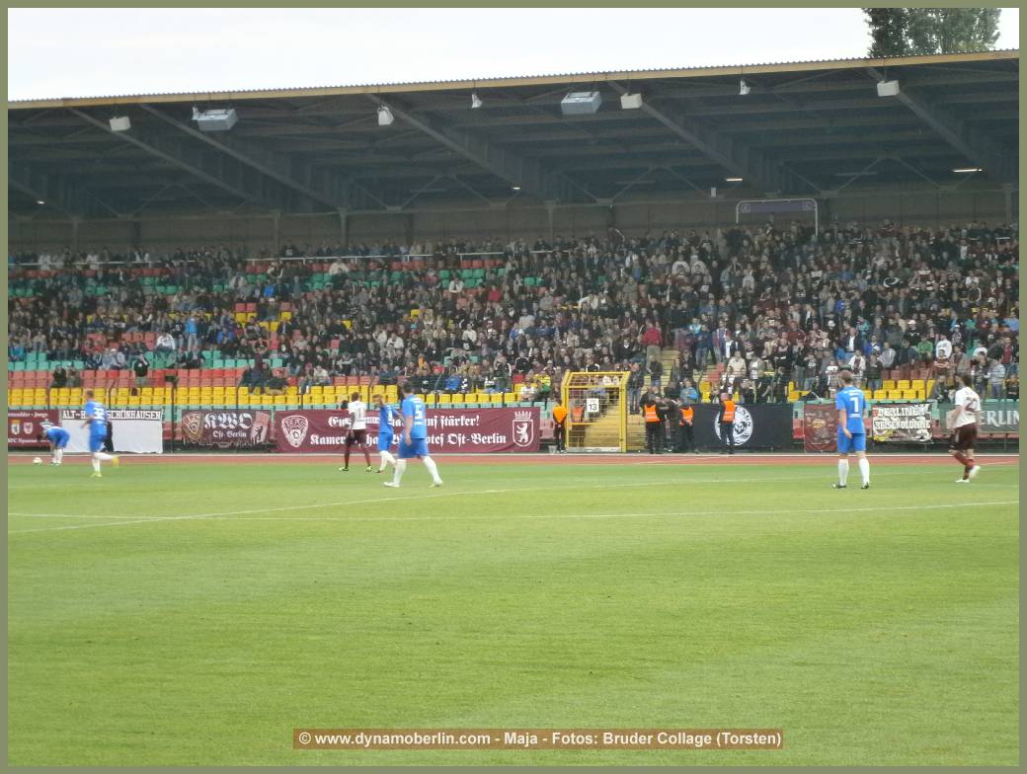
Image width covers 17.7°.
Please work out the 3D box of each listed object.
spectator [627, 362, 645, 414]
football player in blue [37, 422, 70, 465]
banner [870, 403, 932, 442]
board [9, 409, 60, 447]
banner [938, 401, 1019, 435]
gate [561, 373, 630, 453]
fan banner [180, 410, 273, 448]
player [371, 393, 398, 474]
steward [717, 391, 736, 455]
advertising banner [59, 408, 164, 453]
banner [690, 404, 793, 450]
[{"bbox_3d":[3.851,0.061,104.026,0.500,1.660,0.380,0,0,0],"label":"spectator"},{"bbox_3d":[-12.749,1.575,91.500,0.850,1.178,0.550,0,0,3],"label":"football player in blue"},{"bbox_3d":[11.256,1.051,95.534,1.826,1.101,0.060,0,0,24],"label":"banner"},{"bbox_3d":[-16.288,1.364,109.272,2.972,1.230,0.050,0,0,24],"label":"board"},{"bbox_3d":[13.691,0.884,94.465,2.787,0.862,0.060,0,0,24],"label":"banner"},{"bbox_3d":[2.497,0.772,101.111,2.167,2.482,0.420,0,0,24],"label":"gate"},{"bbox_3d":[-9.228,1.358,106.129,3.292,1.255,0.050,0,0,24],"label":"fan banner"},{"bbox_3d":[-2.741,0.999,70.572,0.500,1.698,0.460,-1,0,30],"label":"player"},{"bbox_3d":[6.278,1.076,96.790,0.480,1.817,0.360,0,0,-27],"label":"steward"},{"bbox_3d":[-12.928,1.414,106.152,3.849,1.398,0.060,0,0,24],"label":"advertising banner"},{"bbox_3d":[6.771,1.197,99.005,3.368,1.369,0.050,0,0,24],"label":"banner"}]

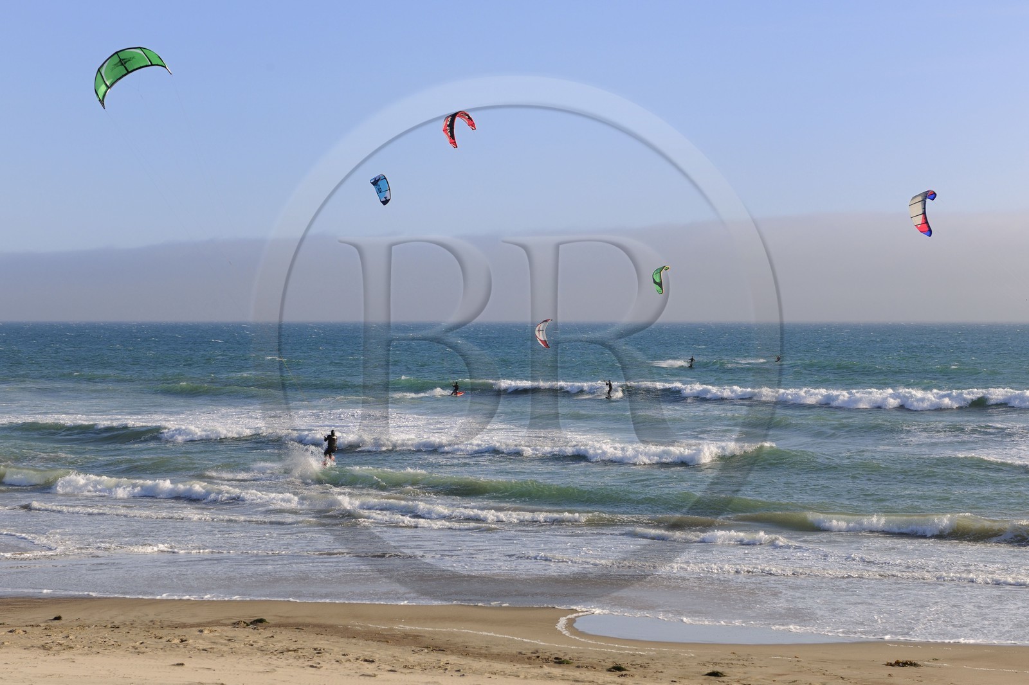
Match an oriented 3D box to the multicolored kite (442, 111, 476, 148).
[{"bbox_3d":[-4.750,-18.370,151.000,1.350,2.400,4.200,-13,23,31],"label":"multicolored kite"}]

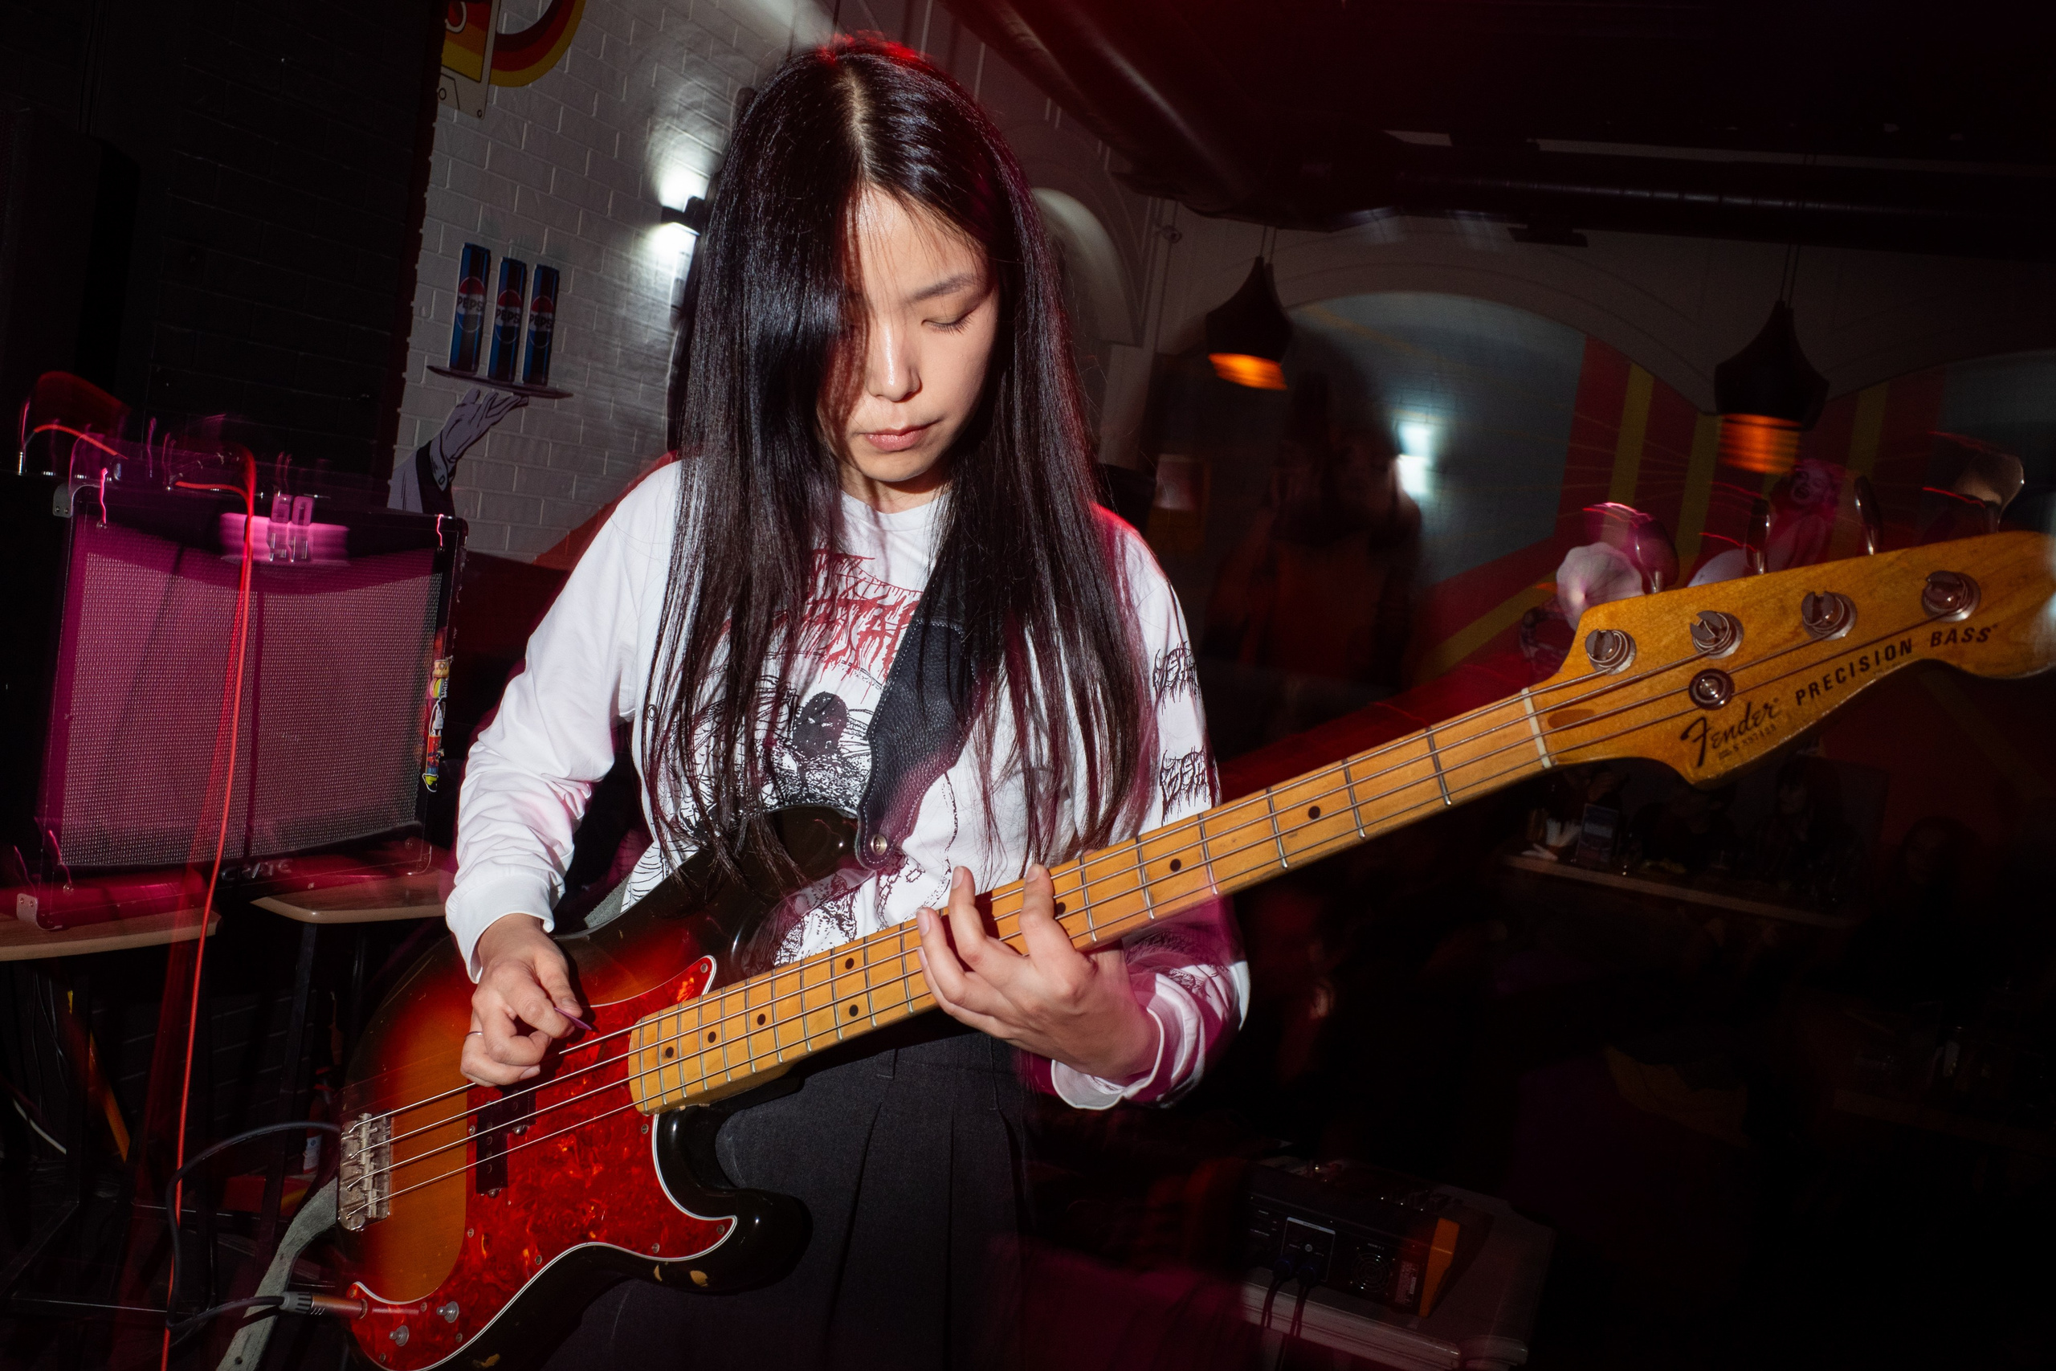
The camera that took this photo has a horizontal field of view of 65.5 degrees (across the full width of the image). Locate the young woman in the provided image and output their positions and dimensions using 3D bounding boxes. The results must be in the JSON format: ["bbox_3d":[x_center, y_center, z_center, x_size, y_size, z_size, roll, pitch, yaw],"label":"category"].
[{"bbox_3d":[-0.150,0.400,1.090,0.550,1.610,0.420,7,3,3],"label":"young woman"}]

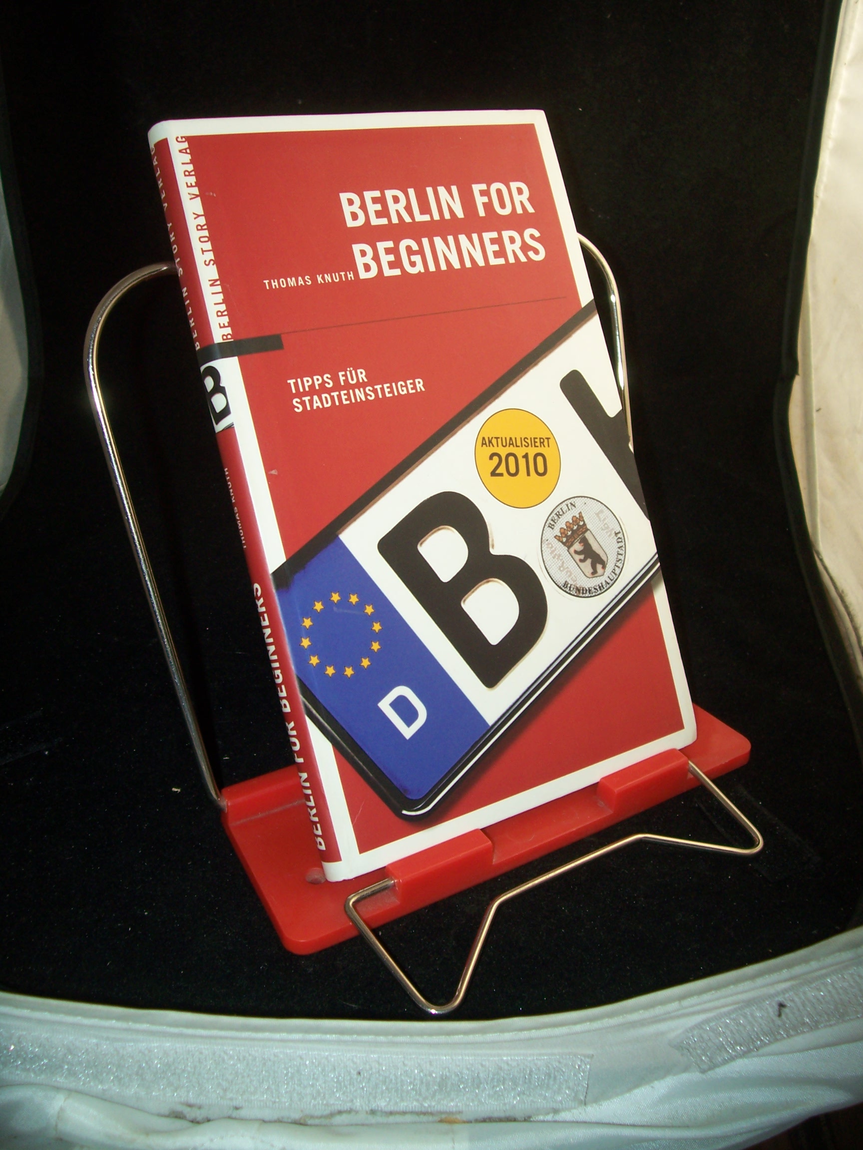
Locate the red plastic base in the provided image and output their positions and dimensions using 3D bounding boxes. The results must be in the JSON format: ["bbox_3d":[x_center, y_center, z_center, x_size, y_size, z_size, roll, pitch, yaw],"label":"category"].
[{"bbox_3d":[0.021,0.059,0.332,0.158,0.014,0.051,-15,38,-29],"label":"red plastic base"}]

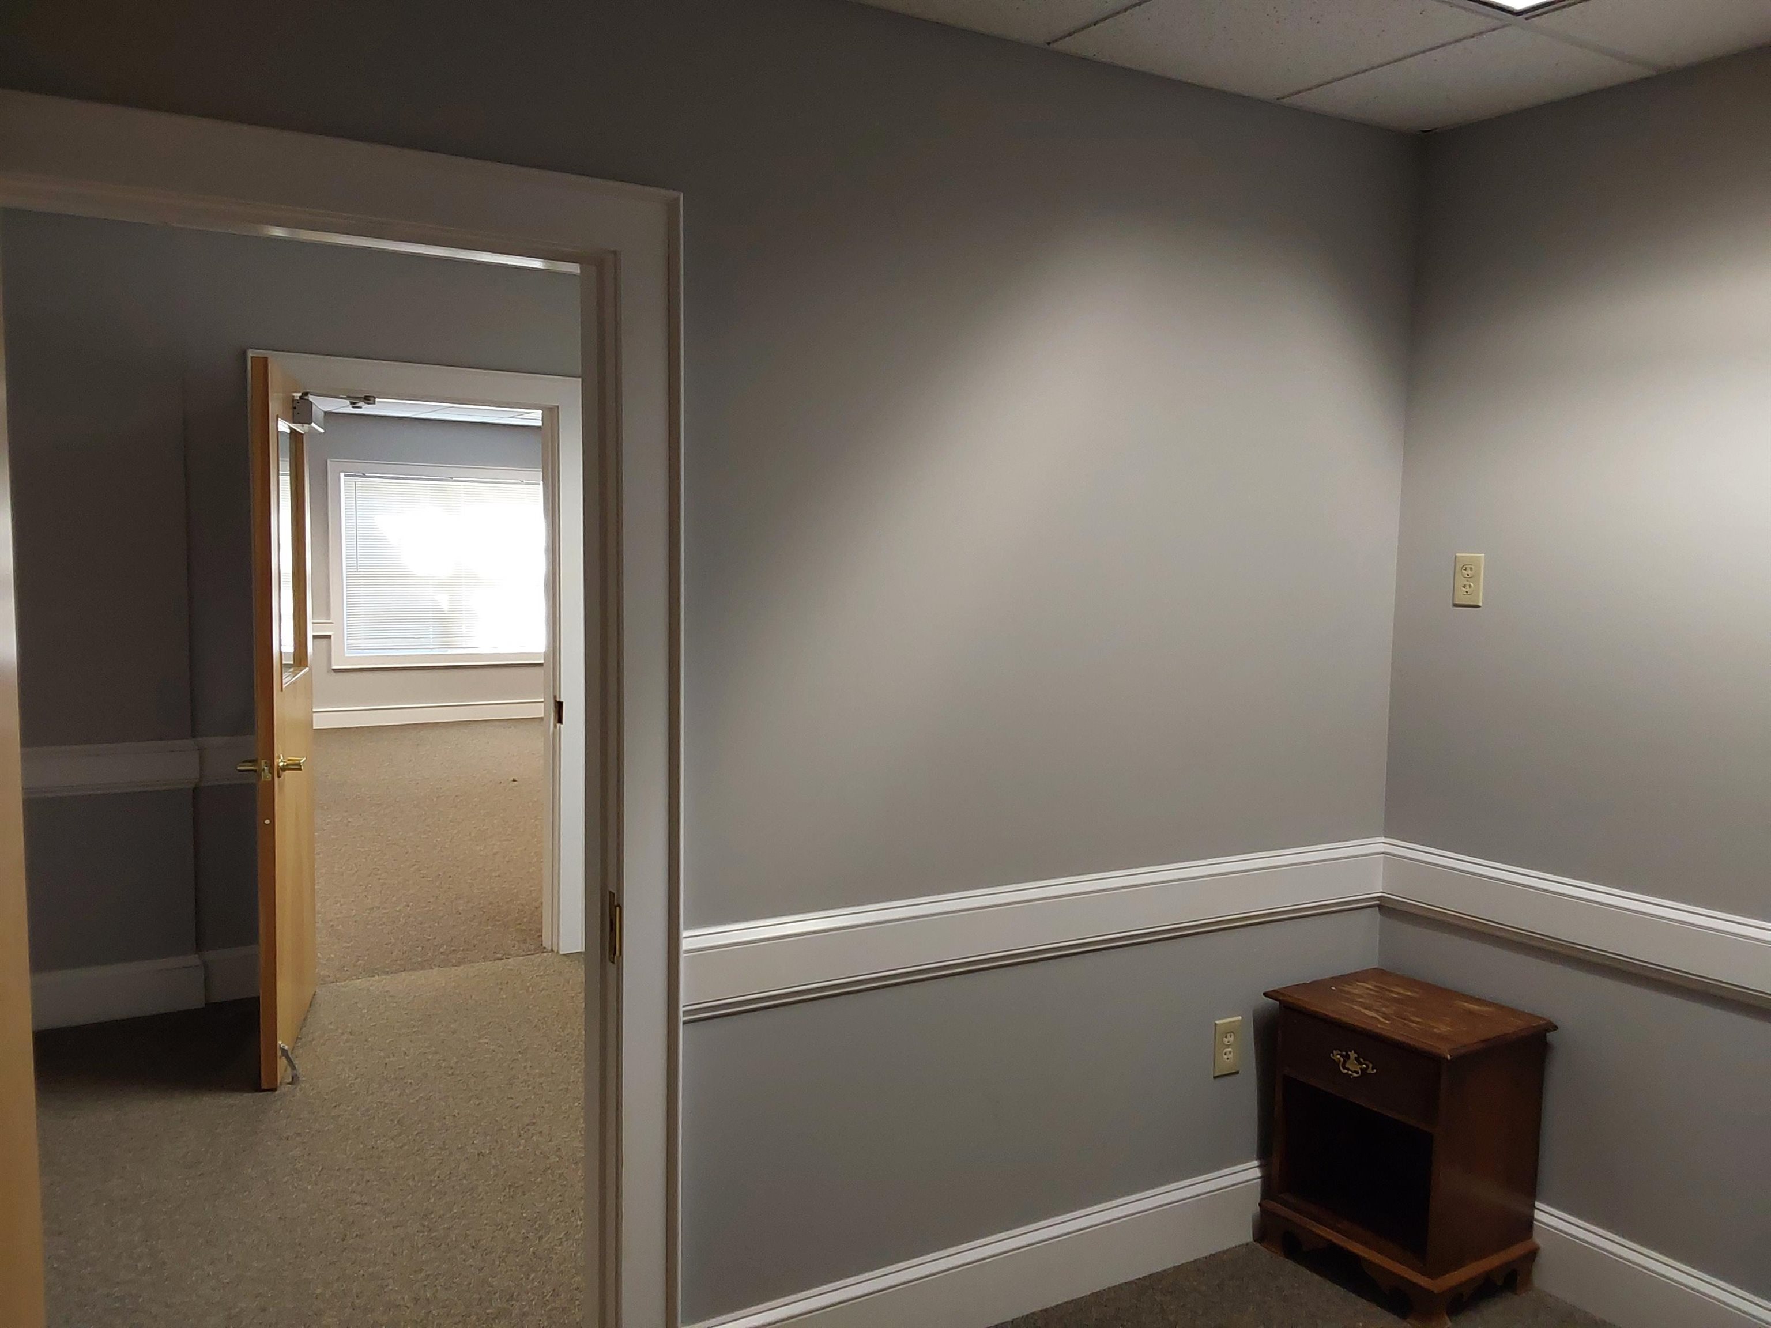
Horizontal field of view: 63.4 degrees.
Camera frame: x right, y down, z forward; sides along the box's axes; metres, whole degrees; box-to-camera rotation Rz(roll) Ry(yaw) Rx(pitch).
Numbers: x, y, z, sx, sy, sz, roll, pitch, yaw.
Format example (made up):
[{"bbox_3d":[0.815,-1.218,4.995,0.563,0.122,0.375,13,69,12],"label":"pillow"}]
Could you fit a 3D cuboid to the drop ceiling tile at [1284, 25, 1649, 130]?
[{"bbox_3d":[1.159,-1.176,2.888,0.430,0.018,0.545,-2,6,-31],"label":"drop ceiling tile"}]

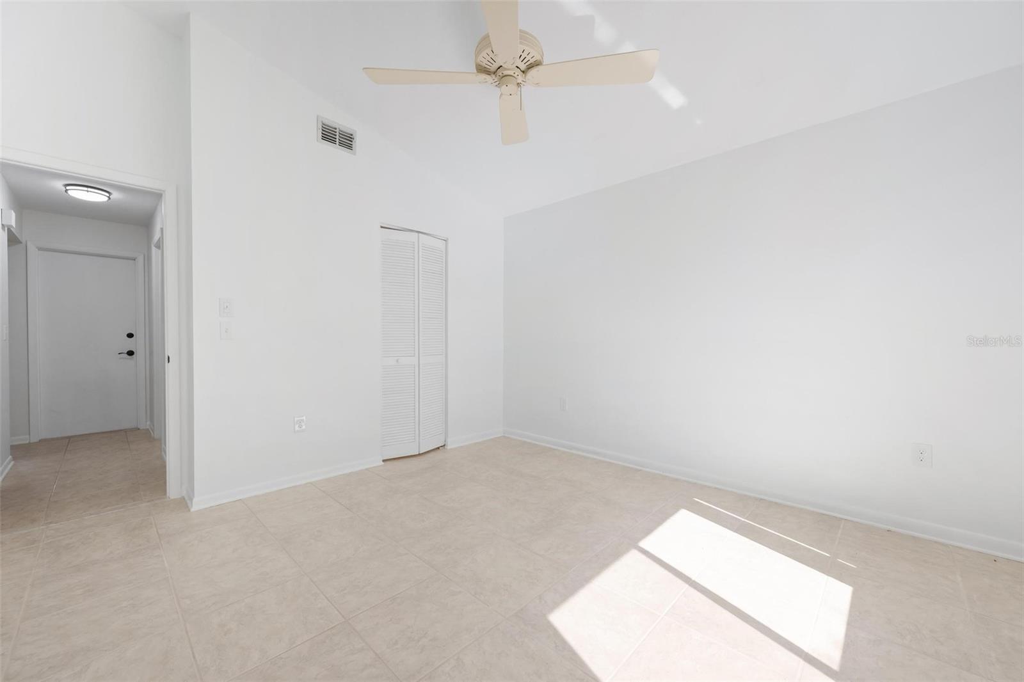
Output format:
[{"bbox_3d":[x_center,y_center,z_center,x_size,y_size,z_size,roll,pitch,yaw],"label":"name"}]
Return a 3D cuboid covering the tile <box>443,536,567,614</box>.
[{"bbox_3d":[-0.027,1.051,1.801,0.420,0.010,0.420,0,0,44],"label":"tile"}]

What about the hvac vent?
[{"bbox_3d":[-1.356,-1.597,3.101,0.018,0.201,0.303,0,0,44],"label":"hvac vent"}]

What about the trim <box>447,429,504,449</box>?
[{"bbox_3d":[-0.367,1.015,4.172,0.016,0.086,0.758,0,0,44],"label":"trim"}]

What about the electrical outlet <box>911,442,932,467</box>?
[{"bbox_3d":[2.180,0.612,2.116,0.078,0.124,0.008,0,0,44],"label":"electrical outlet"}]

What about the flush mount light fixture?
[{"bbox_3d":[-3.810,-1.322,3.583,0.308,0.068,0.308,0,0,44],"label":"flush mount light fixture"}]

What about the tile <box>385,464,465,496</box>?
[{"bbox_3d":[-0.663,1.069,3.080,0.434,0.010,0.434,0,0,44],"label":"tile"}]

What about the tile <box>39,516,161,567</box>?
[{"bbox_3d":[-2.135,1.056,2.083,0.425,0.010,0.420,0,0,44],"label":"tile"}]

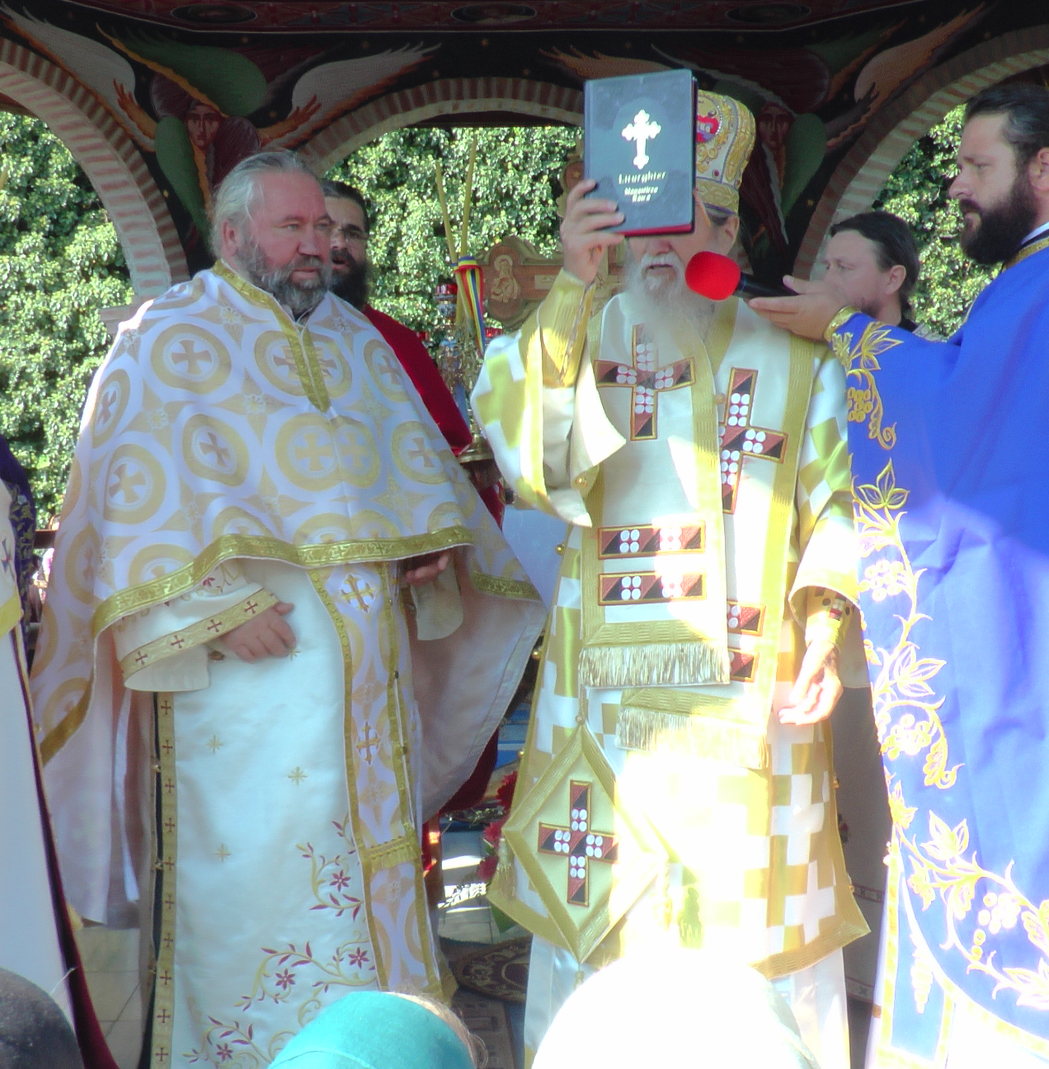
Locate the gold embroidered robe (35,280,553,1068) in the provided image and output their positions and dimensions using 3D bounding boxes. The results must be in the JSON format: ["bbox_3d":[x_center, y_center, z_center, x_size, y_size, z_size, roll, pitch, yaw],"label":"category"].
[{"bbox_3d":[-0.423,0.264,2.950,0.900,1.500,0.600,0,1,-22],"label":"gold embroidered robe"}]

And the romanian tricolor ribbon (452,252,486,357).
[{"bbox_3d":[-0.124,-0.513,3.700,0.073,0.235,0.050,0,1,-3],"label":"romanian tricolor ribbon"}]

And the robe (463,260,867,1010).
[{"bbox_3d":[0.265,0.184,3.000,0.710,1.330,0.520,0,1,8],"label":"robe"}]

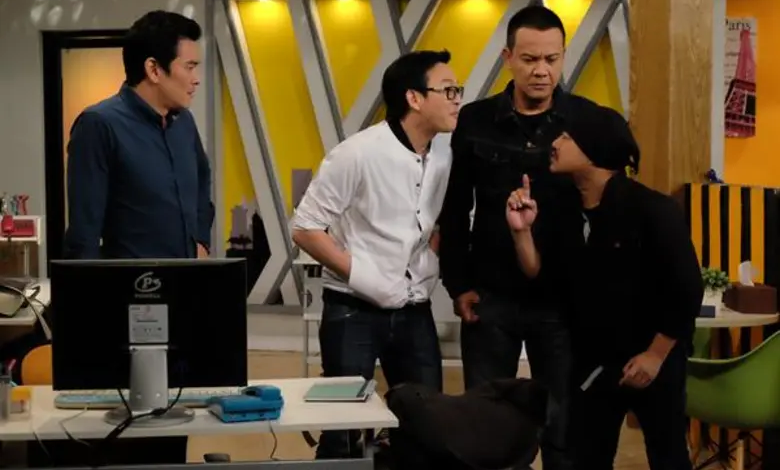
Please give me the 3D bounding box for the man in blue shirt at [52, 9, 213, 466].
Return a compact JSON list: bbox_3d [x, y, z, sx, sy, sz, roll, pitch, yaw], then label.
[{"bbox_3d":[-0.680,0.255,3.821,0.300,1.714,0.480,4,6,38],"label":"man in blue shirt"}]

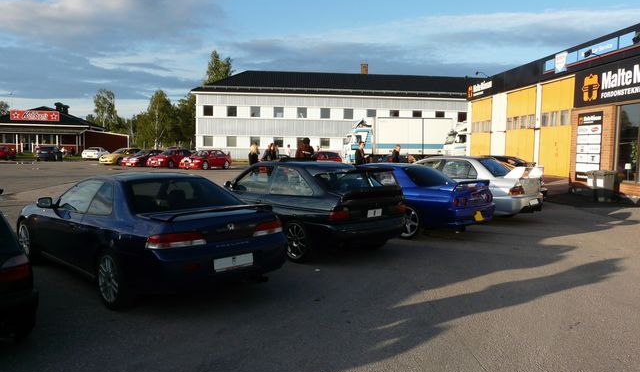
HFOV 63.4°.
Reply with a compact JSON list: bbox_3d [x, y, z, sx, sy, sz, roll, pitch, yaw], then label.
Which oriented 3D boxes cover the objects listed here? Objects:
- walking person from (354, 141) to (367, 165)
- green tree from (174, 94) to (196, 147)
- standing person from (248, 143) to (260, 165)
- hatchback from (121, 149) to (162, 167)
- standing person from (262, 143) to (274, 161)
[{"bbox_3d":[1.283,-0.480,16.200,0.420,1.820,0.520,4,5,32],"label":"walking person"},{"bbox_3d":[-19.000,-8.750,75.000,4.600,9.300,4.600,1,4,0],"label":"green tree"},{"bbox_3d":[-2.706,-0.849,21.501,0.500,1.720,0.380,0,4,-10],"label":"standing person"},{"bbox_3d":[-12.701,-2.174,39.061,1.730,1.340,4.400,3,5,28],"label":"hatchback"},{"bbox_3d":[-1.771,-0.590,17.800,0.500,1.700,0.420,2,4,17],"label":"standing person"}]

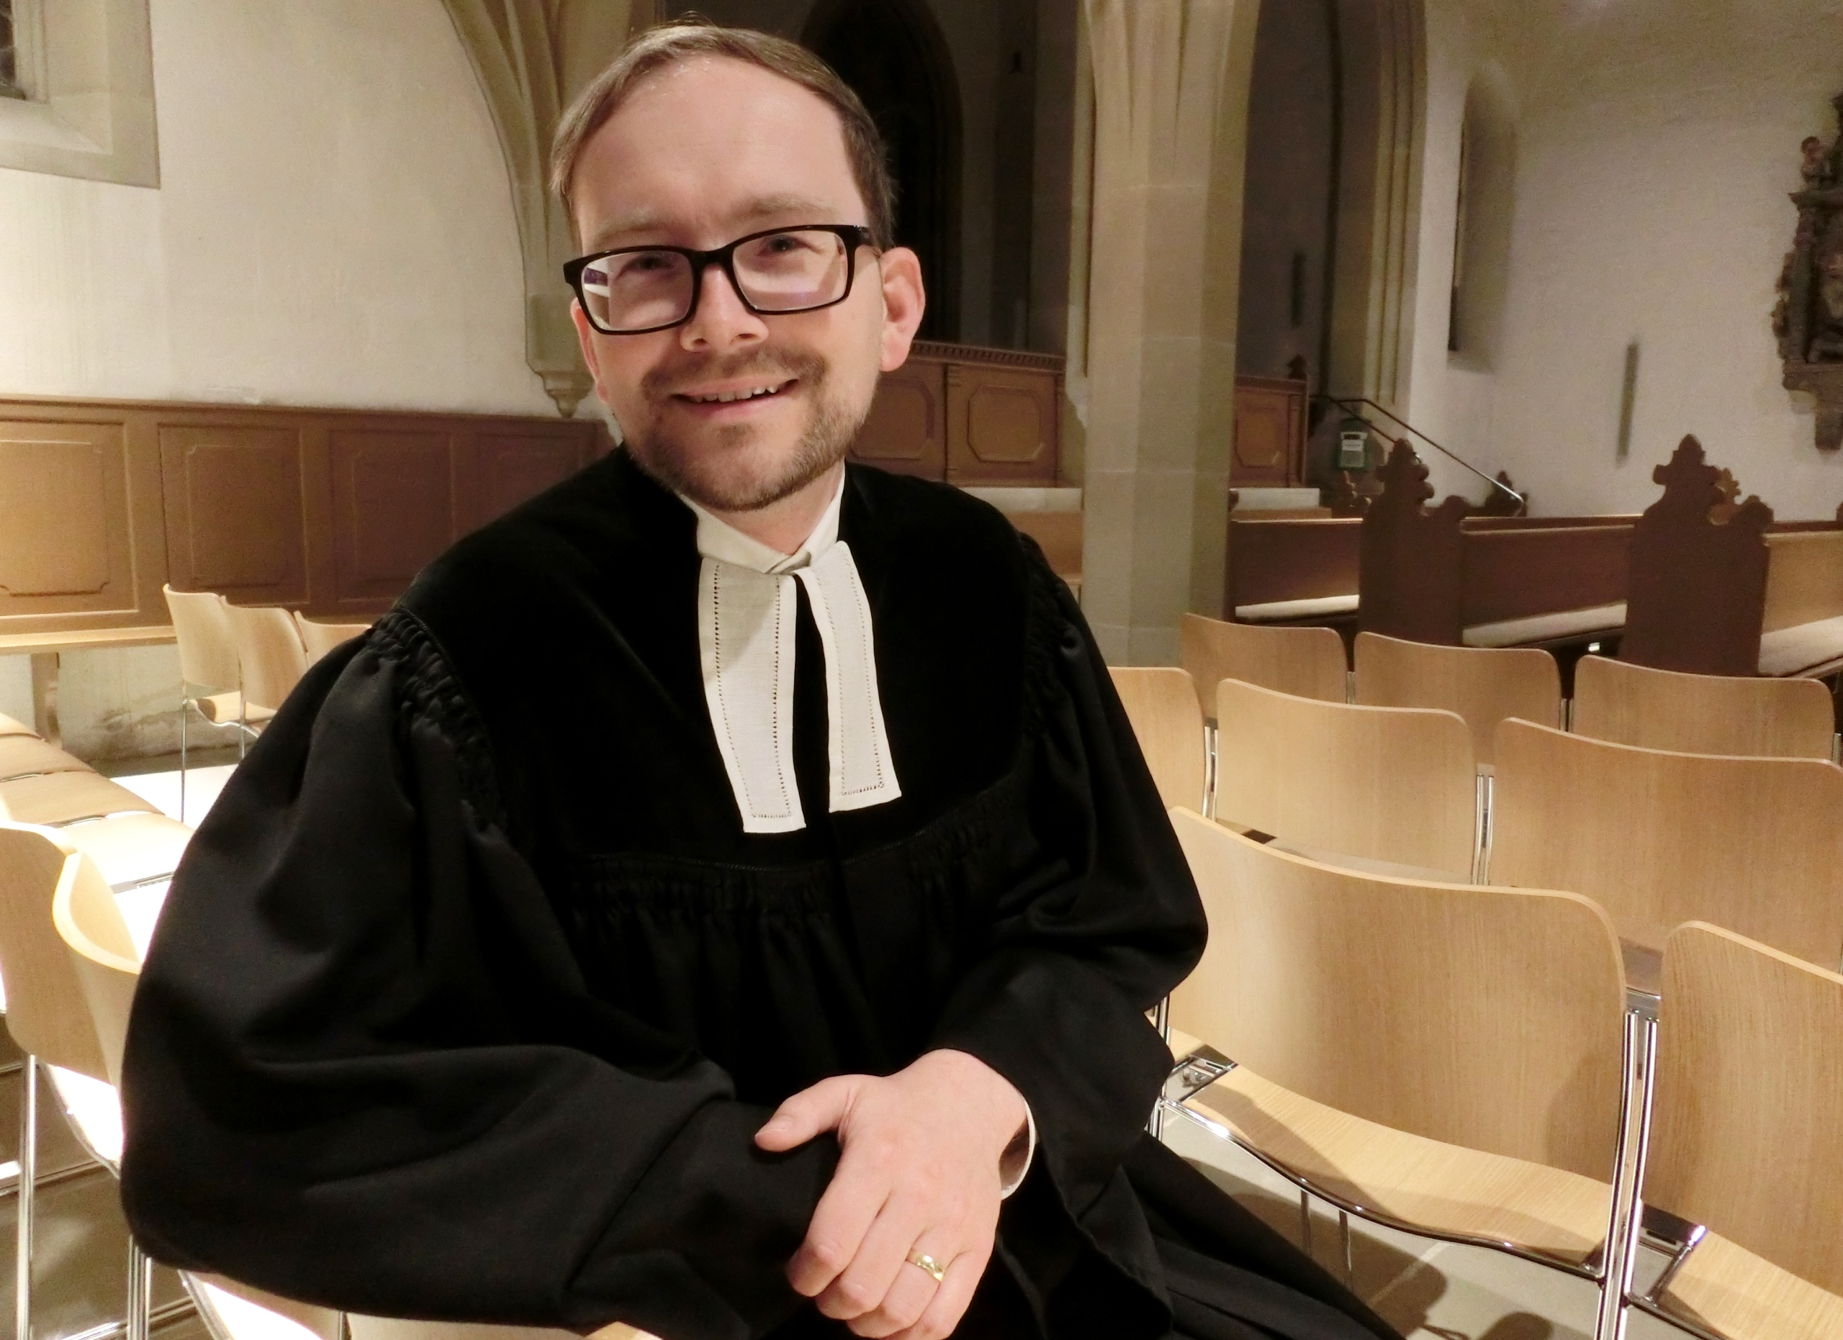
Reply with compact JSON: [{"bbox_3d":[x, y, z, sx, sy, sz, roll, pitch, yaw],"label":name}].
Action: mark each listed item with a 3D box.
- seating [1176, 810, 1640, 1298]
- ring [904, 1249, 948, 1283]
[{"bbox_3d":[0.580,0.559,1.509,0.500,0.821,0.600,9,12,44],"label":"seating"},{"bbox_3d":[0.002,0.275,0.612,0.022,0.022,0.006,31,58,13],"label":"ring"}]

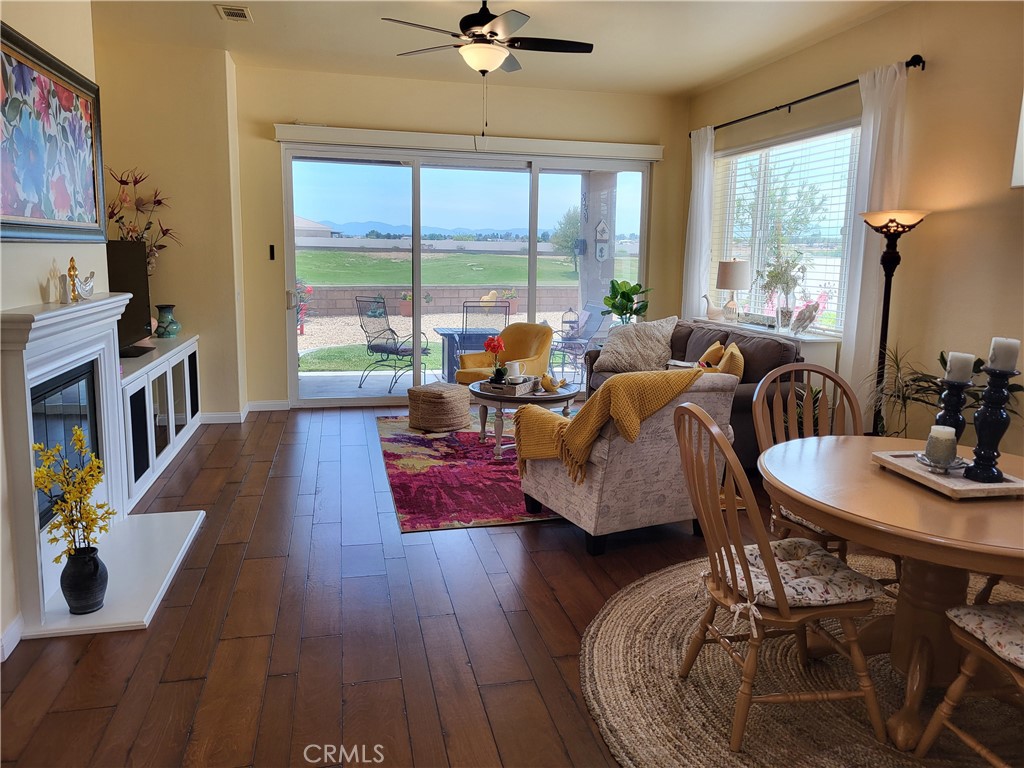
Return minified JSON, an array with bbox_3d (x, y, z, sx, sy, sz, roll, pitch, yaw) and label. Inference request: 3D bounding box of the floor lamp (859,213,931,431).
[{"bbox_3d":[2.153,-0.098,4.468,0.404,1.762,0.404,-1,10,-13],"label":"floor lamp"}]

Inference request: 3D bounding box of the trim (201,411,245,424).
[{"bbox_3d":[-2.479,0.298,6.579,0.345,0.095,0.016,-1,10,-12],"label":"trim"}]

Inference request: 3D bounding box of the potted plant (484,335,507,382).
[{"bbox_3d":[-0.121,-0.198,5.883,0.170,0.380,0.160,-1,10,-12],"label":"potted plant"}]

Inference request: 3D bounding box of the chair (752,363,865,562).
[{"bbox_3d":[1.303,0.473,3.053,0.480,1.020,0.630,-2,10,-17],"label":"chair"}]

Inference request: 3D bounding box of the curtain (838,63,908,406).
[{"bbox_3d":[2.267,-0.614,4.889,0.100,2.660,0.490,-1,10,-12],"label":"curtain"}]

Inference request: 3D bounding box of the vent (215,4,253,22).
[{"bbox_3d":[-1.851,-2.462,5.140,0.215,0.025,0.350,-1,10,-12],"label":"vent"}]

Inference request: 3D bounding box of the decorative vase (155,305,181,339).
[{"bbox_3d":[-2.736,-0.497,6.093,0.207,0.265,0.207,-1,10,-13],"label":"decorative vase"}]

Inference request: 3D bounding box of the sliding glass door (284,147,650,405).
[{"bbox_3d":[-0.363,-0.970,7.404,3.485,2.404,0.121,-1,10,-13],"label":"sliding glass door"}]

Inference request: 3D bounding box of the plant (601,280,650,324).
[{"bbox_3d":[1.048,-0.651,7.100,0.460,0.600,0.440,-1,10,-12],"label":"plant"}]

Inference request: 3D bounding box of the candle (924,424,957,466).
[{"bbox_3d":[1.405,0.203,2.524,0.105,0.122,0.105,-1,10,-13],"label":"candle"}]

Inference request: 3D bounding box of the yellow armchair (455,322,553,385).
[{"bbox_3d":[-0.077,-0.106,6.995,0.690,0.855,0.710,9,13,40],"label":"yellow armchair"}]

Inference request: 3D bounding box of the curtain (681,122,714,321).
[{"bbox_3d":[1.737,-1.034,7.264,0.100,2.660,0.480,-1,10,-12],"label":"curtain"}]

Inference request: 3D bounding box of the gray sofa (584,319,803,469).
[{"bbox_3d":[1.278,0.053,5.998,0.960,0.909,2.020,-1,10,-13],"label":"gray sofa"}]

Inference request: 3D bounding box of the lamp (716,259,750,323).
[{"bbox_3d":[1.845,-0.765,6.413,0.283,0.535,0.283,-1,10,-13],"label":"lamp"}]

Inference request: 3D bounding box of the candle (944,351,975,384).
[{"bbox_3d":[1.605,-0.063,2.755,0.080,0.100,0.080,-1,10,-12],"label":"candle"}]

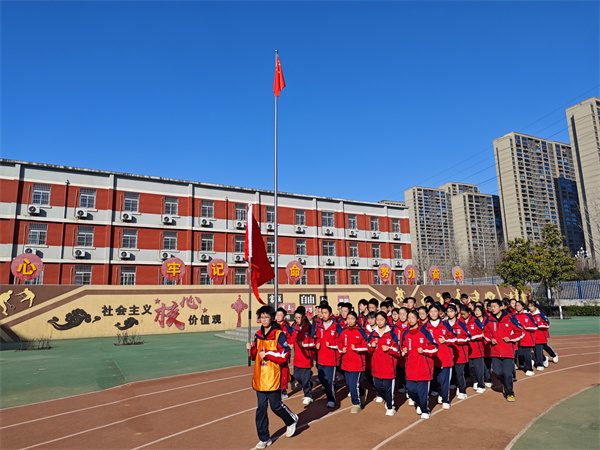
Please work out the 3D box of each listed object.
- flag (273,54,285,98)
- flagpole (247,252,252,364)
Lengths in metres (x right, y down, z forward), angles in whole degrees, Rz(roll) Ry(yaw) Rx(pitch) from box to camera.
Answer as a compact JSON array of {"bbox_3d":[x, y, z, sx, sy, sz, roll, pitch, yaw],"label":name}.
[{"bbox_3d":[-1.044,-7.248,20.209,0.600,2.100,0.350,-1,-10,-3],"label":"flag"},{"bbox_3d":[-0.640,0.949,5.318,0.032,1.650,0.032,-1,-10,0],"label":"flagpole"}]

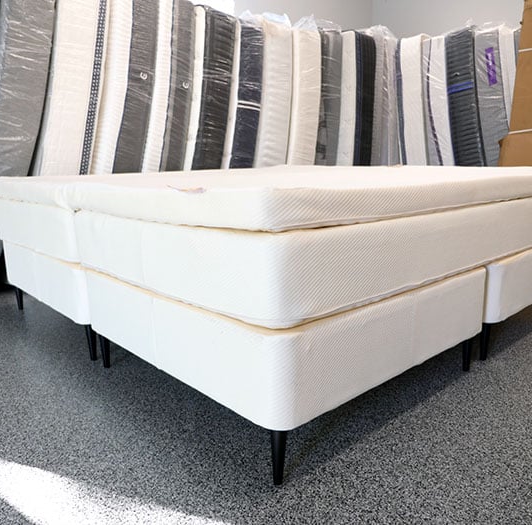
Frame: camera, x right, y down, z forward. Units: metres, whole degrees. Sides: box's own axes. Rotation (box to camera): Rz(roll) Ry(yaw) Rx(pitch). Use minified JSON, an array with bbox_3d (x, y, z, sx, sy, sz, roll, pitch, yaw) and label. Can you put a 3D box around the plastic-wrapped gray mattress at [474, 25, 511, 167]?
[{"bbox_3d":[2.707,-1.463,5.380,0.800,2.000,0.235,-12,7,-41],"label":"plastic-wrapped gray mattress"}]

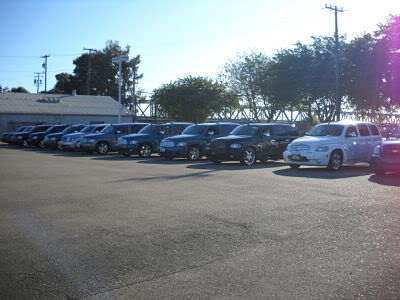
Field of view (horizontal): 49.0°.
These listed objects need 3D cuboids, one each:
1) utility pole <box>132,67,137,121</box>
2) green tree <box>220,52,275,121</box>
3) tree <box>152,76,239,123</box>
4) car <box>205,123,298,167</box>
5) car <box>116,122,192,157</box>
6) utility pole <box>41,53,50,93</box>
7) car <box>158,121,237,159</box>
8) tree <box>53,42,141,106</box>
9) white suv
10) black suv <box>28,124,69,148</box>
[{"bbox_3d":[-9.299,-6.937,63.279,0.350,10.100,0.350,-1,3,-8],"label":"utility pole"},{"bbox_3d":[5.167,-5.423,44.776,6.000,8.950,5.600,0,3,7],"label":"green tree"},{"bbox_3d":[-0.406,-4.035,43.175,8.300,6.340,7.800,-1,3,0],"label":"tree"},{"bbox_3d":[2.233,-0.315,17.787,1.770,1.620,4.480,3,4,43],"label":"car"},{"bbox_3d":[-2.146,-0.551,22.344,1.770,1.620,4.480,3,4,44],"label":"car"},{"bbox_3d":[-23.205,-8.253,66.654,0.600,12.360,1.500,-2,4,-38],"label":"utility pole"},{"bbox_3d":[0.155,-0.449,20.352,1.770,1.620,4.480,3,4,43],"label":"car"},{"bbox_3d":[-16.822,-9.849,71.577,14.300,15.010,12.500,-1,3,-13],"label":"tree"},{"bbox_3d":[4.960,-0.236,16.072,4.480,1.630,1.780,-3,4,-40],"label":"white suv"},{"bbox_3d":[-9.902,-1.009,31.089,4.500,1.630,1.780,-3,4,-44],"label":"black suv"}]

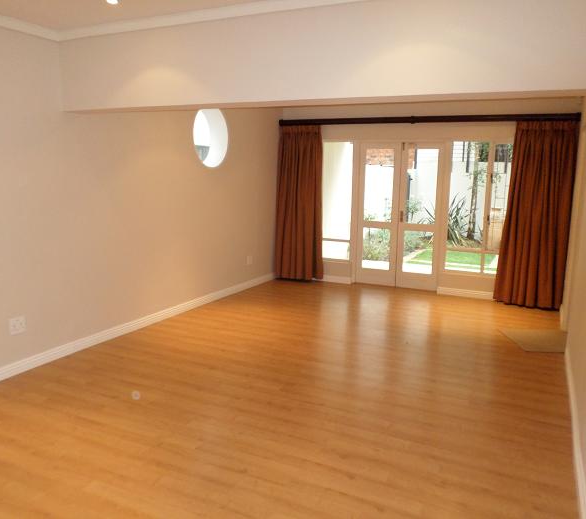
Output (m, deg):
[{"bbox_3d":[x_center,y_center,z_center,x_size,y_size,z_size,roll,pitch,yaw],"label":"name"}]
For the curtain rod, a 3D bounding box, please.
[{"bbox_3d":[1.564,-1.811,6.463,3.808,0.080,0.080,5,11,23],"label":"curtain rod"}]

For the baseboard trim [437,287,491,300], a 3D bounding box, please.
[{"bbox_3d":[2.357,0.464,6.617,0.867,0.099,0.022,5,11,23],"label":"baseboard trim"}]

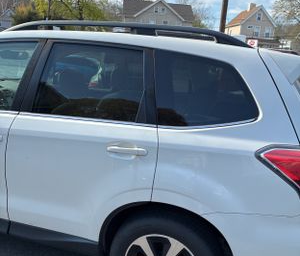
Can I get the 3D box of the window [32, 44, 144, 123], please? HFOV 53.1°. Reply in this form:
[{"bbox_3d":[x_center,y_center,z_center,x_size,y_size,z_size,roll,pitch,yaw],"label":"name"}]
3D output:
[{"bbox_3d":[-0.326,-0.264,1.701,0.710,0.430,0.050,8,-5,17],"label":"window"}]

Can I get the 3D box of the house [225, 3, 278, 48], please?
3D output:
[{"bbox_3d":[18.061,-17.404,55.083,6.400,8.300,10.000,3,16,1],"label":"house"}]

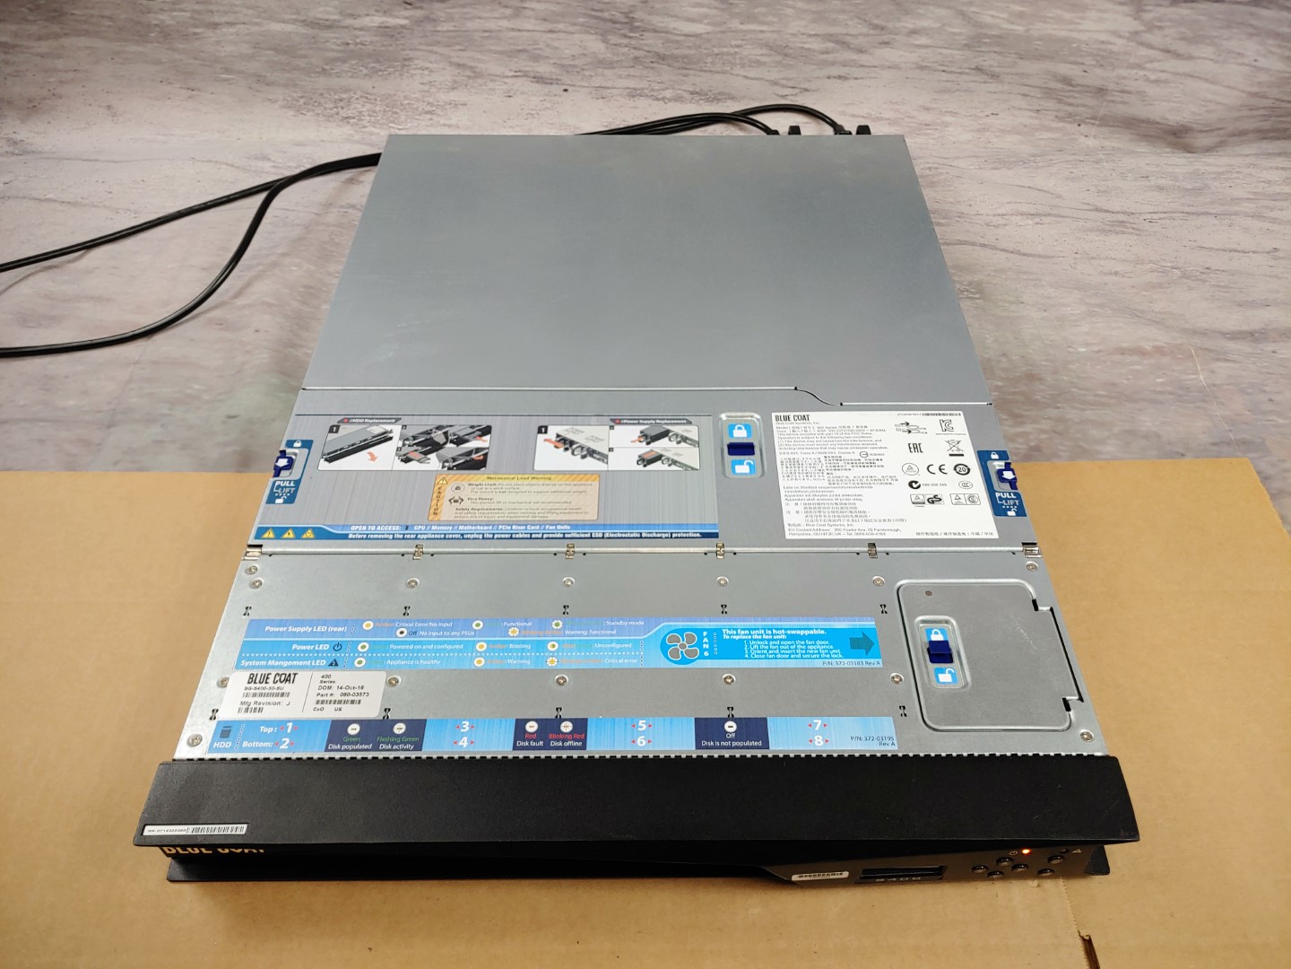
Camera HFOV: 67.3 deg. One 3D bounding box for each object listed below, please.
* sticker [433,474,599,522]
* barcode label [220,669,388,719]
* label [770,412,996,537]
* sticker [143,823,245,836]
[{"bbox_3d":[-0.074,0.007,0.553,0.095,0.001,0.034,0,49,1],"label":"sticker"},{"bbox_3d":[-0.166,0.102,0.471,0.076,0.001,0.025,0,49,1],"label":"barcode label"},{"bbox_3d":[0.136,-0.007,0.564,0.116,0.001,0.098,0,49,1],"label":"label"},{"bbox_3d":[-0.199,0.153,0.430,0.045,0.001,0.005,0,49,1],"label":"sticker"}]

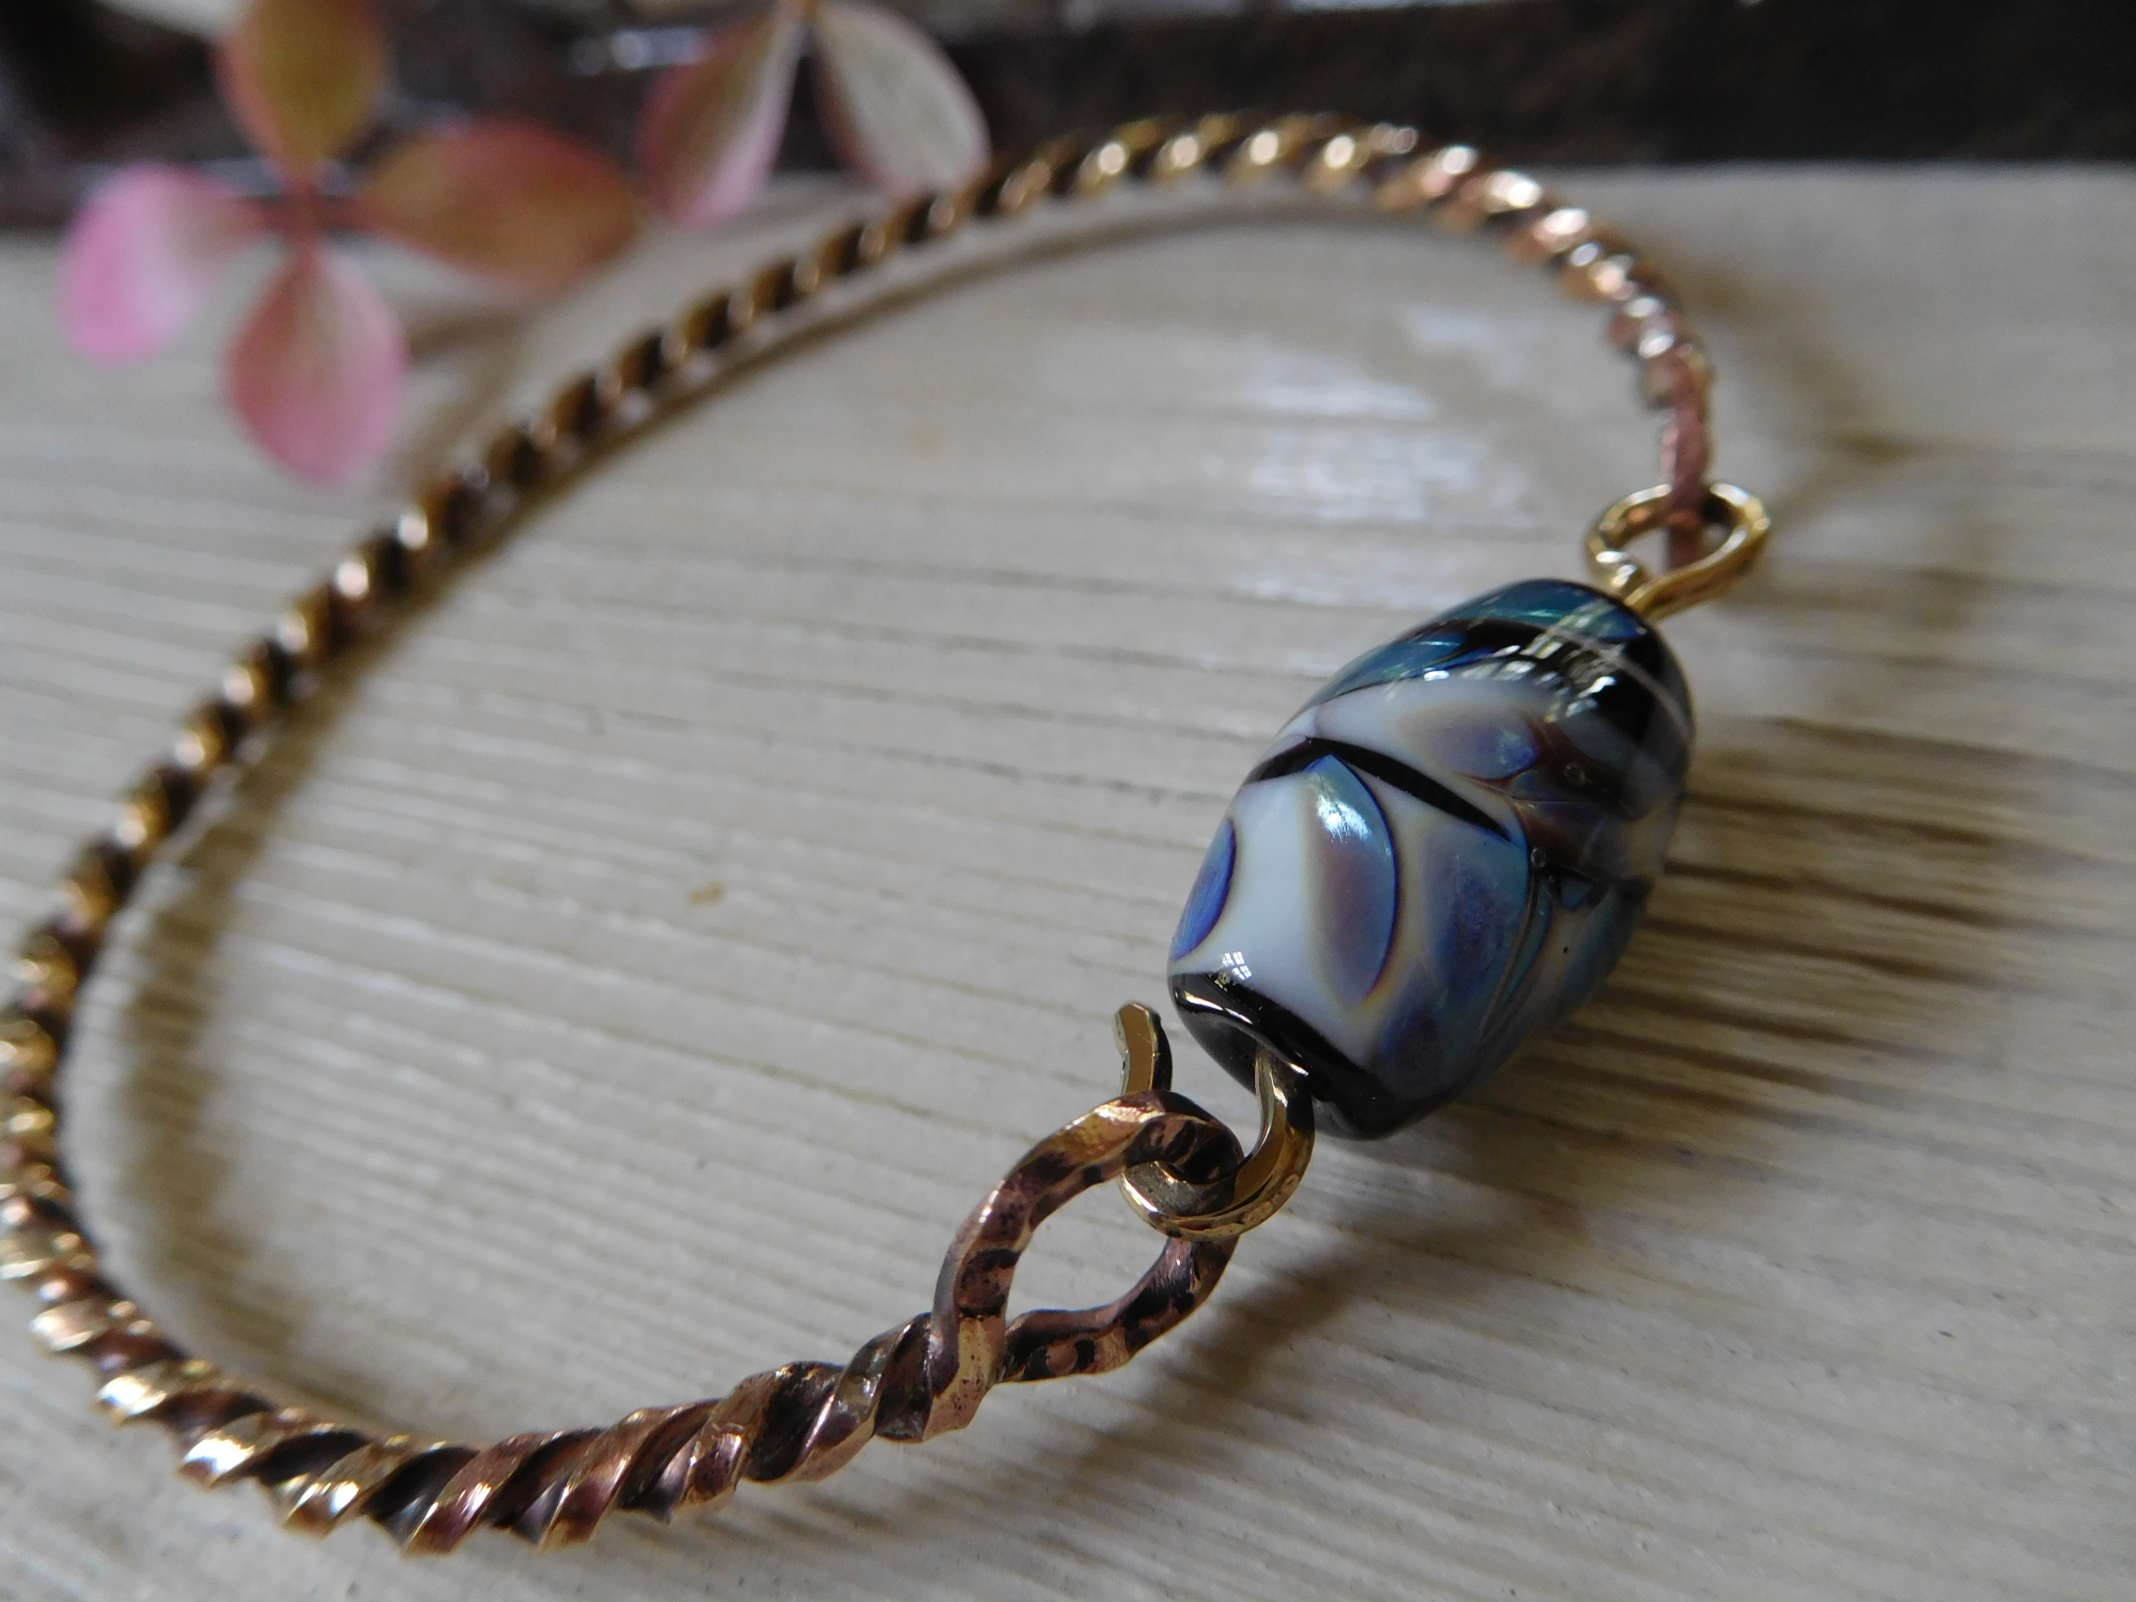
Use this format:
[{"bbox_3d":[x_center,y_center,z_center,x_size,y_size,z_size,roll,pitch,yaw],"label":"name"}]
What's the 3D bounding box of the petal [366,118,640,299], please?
[{"bbox_3d":[-0.033,-0.034,0.089,0.016,0.009,0.004,3,7,3],"label":"petal"}]

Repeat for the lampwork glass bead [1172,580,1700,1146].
[{"bbox_3d":[0.011,0.001,0.044,0.011,0.011,0.019,27,65,35],"label":"lampwork glass bead"}]

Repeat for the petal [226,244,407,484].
[{"bbox_3d":[-0.042,-0.024,0.086,0.010,0.004,0.014,-4,73,-25],"label":"petal"}]

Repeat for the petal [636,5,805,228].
[{"bbox_3d":[-0.020,-0.039,0.088,0.004,0.008,0.013,-1,60,64],"label":"petal"}]

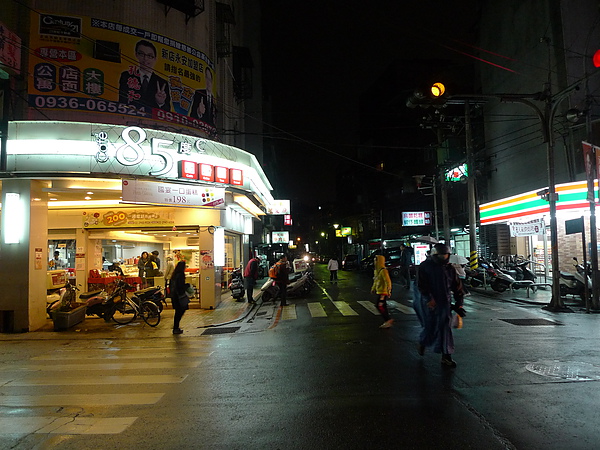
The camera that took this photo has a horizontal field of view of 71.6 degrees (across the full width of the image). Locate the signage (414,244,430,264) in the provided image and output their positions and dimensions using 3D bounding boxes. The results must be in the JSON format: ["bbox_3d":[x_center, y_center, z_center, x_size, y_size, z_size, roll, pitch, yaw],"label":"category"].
[{"bbox_3d":[5.742,1.397,19.500,0.740,1.000,0.200,-2,-4,7],"label":"signage"}]

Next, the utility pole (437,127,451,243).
[{"bbox_3d":[7.097,-1.005,20.211,0.330,7.700,0.330,-1,-4,0],"label":"utility pole"}]

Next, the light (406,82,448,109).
[{"bbox_3d":[3.262,-3.300,10.600,0.980,0.420,0.500,-1,-4,2],"label":"light"}]

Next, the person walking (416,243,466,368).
[{"bbox_3d":[2.088,1.156,6.183,0.620,1.770,0.500,0,-4,-13],"label":"person walking"}]

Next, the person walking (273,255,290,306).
[{"bbox_3d":[-0.604,1.756,13.286,0.520,1.600,0.480,-1,-4,-6],"label":"person walking"}]

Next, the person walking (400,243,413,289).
[{"bbox_3d":[4.429,1.726,17.300,0.500,1.740,0.460,-1,-4,-3],"label":"person walking"}]

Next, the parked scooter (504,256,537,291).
[{"bbox_3d":[7.721,1.731,14.700,1.700,1.120,0.680,-2,-4,7],"label":"parked scooter"}]

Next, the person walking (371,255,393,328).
[{"bbox_3d":[1.820,1.440,9.312,0.450,1.600,0.450,0,-4,-21],"label":"person walking"}]

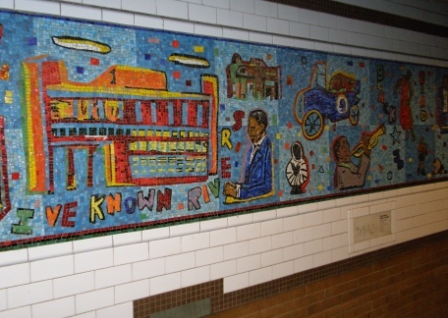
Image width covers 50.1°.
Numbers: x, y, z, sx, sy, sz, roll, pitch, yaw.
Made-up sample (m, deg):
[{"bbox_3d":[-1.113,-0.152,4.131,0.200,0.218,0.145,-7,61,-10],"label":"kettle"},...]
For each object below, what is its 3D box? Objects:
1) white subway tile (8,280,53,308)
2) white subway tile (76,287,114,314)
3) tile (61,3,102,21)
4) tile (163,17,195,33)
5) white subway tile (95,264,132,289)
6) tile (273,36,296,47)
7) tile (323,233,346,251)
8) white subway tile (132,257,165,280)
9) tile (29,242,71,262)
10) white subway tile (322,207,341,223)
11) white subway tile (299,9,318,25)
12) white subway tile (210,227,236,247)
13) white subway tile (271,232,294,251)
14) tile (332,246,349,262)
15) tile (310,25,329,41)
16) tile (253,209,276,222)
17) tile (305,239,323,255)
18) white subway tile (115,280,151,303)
[{"bbox_3d":[-0.672,0.470,1.668,0.152,0.075,0.010,-4,5,-38],"label":"white subway tile"},{"bbox_3d":[-0.484,0.530,1.798,0.152,0.076,0.010,-3,4,-38],"label":"white subway tile"},{"bbox_3d":[-0.514,-0.531,1.732,0.152,0.045,0.012,-3,4,-38],"label":"tile"},{"bbox_3d":[-0.189,-0.560,2.010,0.152,0.050,0.012,-3,3,-38],"label":"tile"},{"bbox_3d":[-0.429,0.453,1.854,0.152,0.075,0.010,-3,3,-38],"label":"white subway tile"},{"bbox_3d":[0.298,-0.591,2.397,0.155,0.044,0.012,-3,3,-38],"label":"tile"},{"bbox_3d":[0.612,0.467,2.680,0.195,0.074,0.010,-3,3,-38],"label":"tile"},{"bbox_3d":[-0.307,0.445,1.944,0.152,0.074,0.012,-3,4,-38],"label":"white subway tile"},{"bbox_3d":[-0.612,0.326,1.692,0.155,0.050,0.010,-3,3,-38],"label":"tile"},{"bbox_3d":[0.600,0.316,2.666,0.152,0.075,0.010,-4,5,-38],"label":"white subway tile"},{"bbox_3d":[0.439,-0.738,2.489,0.150,0.075,0.010,-4,4,-38],"label":"white subway tile"},{"bbox_3d":[-0.007,0.353,2.178,0.152,0.074,0.012,-3,4,-38],"label":"white subway tile"},{"bbox_3d":[0.294,0.410,2.425,0.152,0.074,0.010,-3,3,-38],"label":"white subway tile"},{"bbox_3d":[0.653,0.540,2.715,0.152,0.074,0.010,-3,3,-38],"label":"tile"},{"bbox_3d":[0.502,-0.667,2.540,0.150,0.075,0.010,-4,4,-38],"label":"tile"},{"bbox_3d":[0.196,0.277,2.328,0.152,0.045,0.012,-3,4,-38],"label":"tile"},{"bbox_3d":[0.475,0.472,2.562,0.152,0.076,0.010,-3,4,-38],"label":"tile"},{"bbox_3d":[-0.366,0.524,1.900,0.152,0.074,0.012,-3,4,-38],"label":"white subway tile"}]

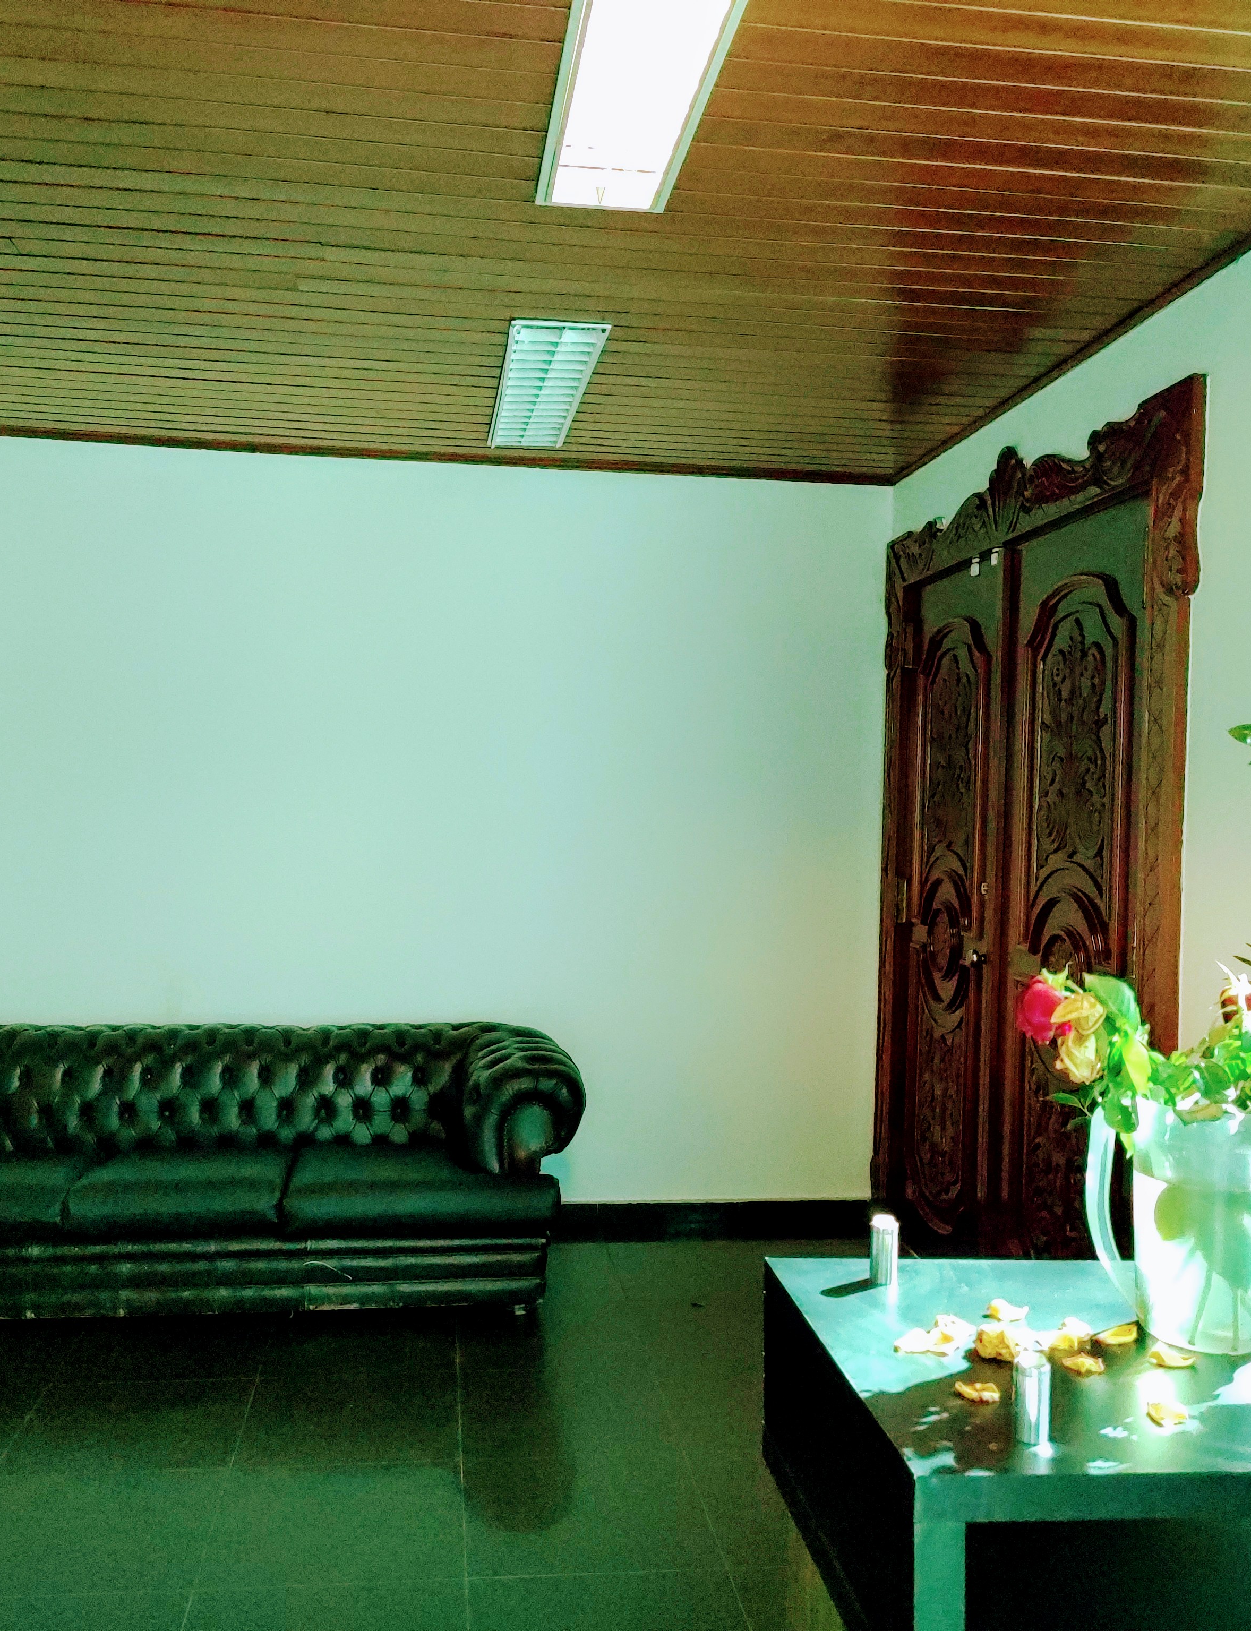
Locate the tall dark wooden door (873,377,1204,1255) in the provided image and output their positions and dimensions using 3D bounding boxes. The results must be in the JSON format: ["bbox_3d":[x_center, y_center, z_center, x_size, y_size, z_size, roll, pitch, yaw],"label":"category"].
[{"bbox_3d":[0.982,0.241,4.042,0.099,2.416,2.124,1,1,-7],"label":"tall dark wooden door"}]

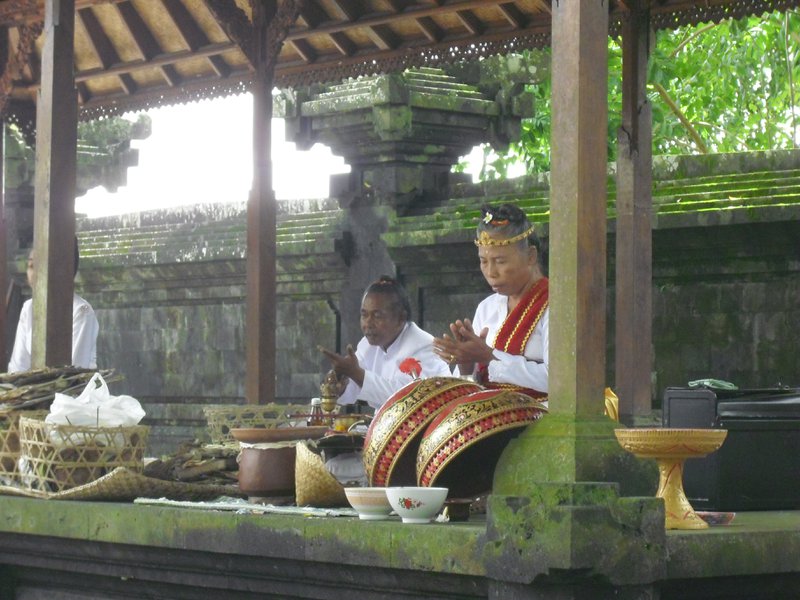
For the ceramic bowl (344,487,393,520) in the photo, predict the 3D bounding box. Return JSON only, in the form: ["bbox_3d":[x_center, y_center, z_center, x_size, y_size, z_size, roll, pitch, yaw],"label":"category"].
[{"bbox_3d":[-0.060,0.488,6.250,0.145,0.073,0.145,0,-2,0],"label":"ceramic bowl"}]

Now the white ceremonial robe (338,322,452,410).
[{"bbox_3d":[-0.015,0.312,8.800,0.340,0.470,0.420,2,-3,-38],"label":"white ceremonial robe"}]

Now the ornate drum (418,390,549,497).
[{"bbox_3d":[0.199,0.371,6.971,0.420,0.190,0.420,0,-44,-52],"label":"ornate drum"}]

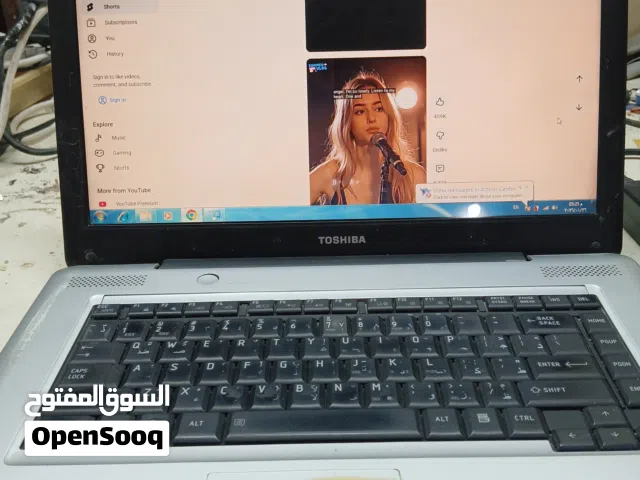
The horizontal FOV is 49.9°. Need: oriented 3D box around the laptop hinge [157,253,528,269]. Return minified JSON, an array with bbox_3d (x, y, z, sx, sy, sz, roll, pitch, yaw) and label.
[{"bbox_3d":[0.014,0.014,0.452,0.240,0.011,0.013,-1,29,1],"label":"laptop hinge"}]

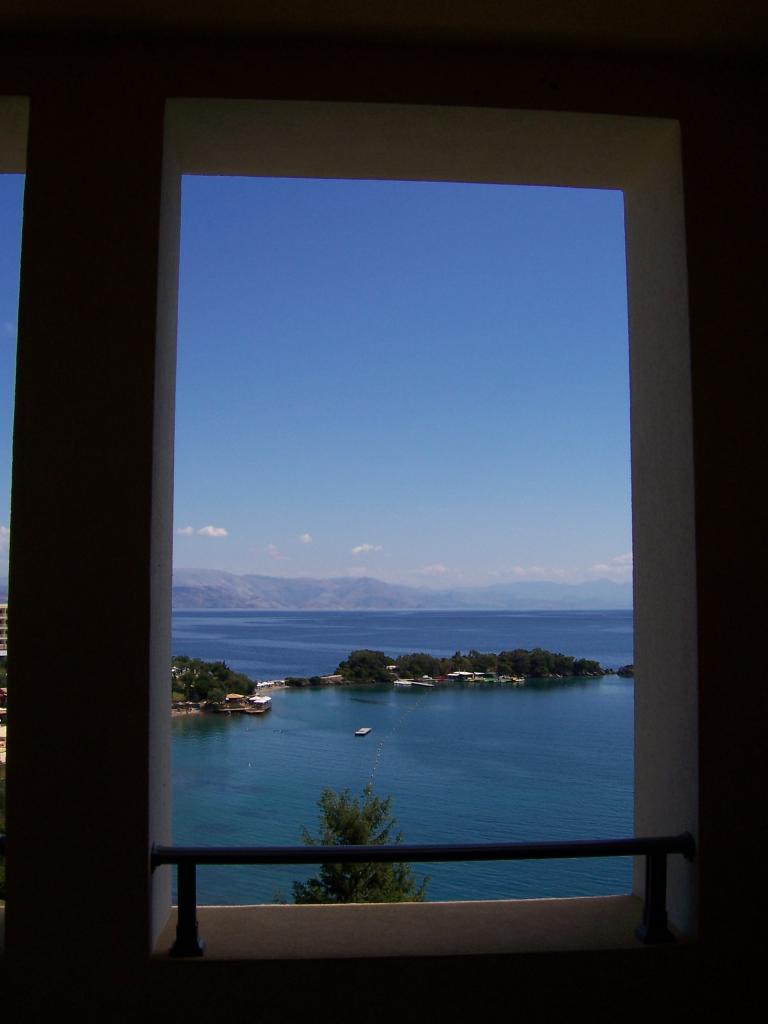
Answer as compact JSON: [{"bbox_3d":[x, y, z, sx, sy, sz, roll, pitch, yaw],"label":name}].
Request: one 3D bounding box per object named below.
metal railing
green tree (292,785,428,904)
[{"bbox_3d":[0.101,0.808,2.286,1.168,0.217,0.080,0,-5,-5],"label":"metal railing"},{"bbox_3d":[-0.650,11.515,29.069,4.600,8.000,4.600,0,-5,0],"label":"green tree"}]

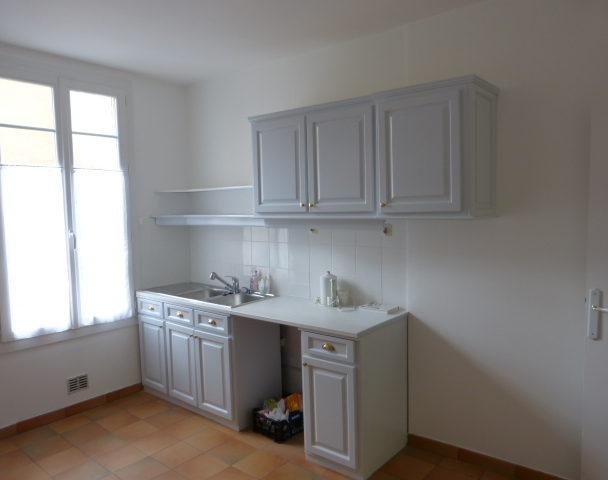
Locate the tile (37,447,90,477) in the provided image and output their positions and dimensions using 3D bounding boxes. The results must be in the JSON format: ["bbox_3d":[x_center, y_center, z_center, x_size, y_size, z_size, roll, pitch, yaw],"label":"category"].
[{"bbox_3d":[-1.498,1.392,2.897,0.244,0.012,0.244,2,5,40],"label":"tile"}]

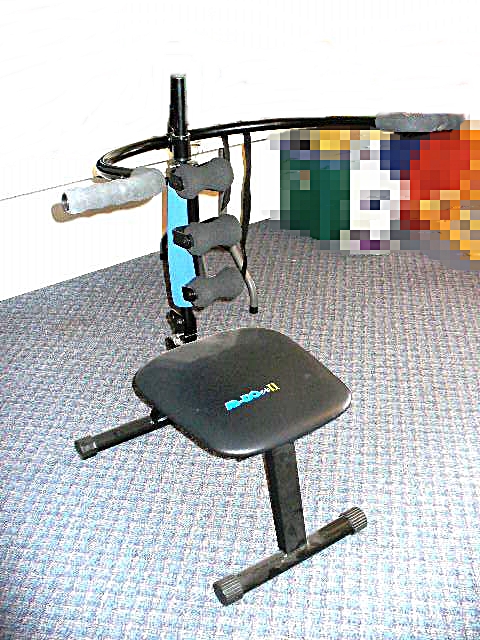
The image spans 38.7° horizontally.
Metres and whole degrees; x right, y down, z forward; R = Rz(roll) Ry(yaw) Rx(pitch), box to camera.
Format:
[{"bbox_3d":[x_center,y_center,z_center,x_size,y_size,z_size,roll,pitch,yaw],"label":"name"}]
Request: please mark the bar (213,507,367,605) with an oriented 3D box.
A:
[{"bbox_3d":[0.141,0.583,1.718,0.447,0.061,0.060,-16,33,-29],"label":"bar"}]

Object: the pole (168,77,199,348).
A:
[{"bbox_3d":[-0.147,-0.243,1.745,0.053,0.723,0.063,-17,33,-29],"label":"pole"}]

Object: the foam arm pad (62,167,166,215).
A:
[{"bbox_3d":[-0.216,-0.224,1.178,0.184,0.044,0.053,-18,34,-32],"label":"foam arm pad"}]

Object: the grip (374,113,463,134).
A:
[{"bbox_3d":[0.397,-0.436,1.504,0.210,0.043,0.045,-3,29,-11],"label":"grip"}]

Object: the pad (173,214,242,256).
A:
[{"bbox_3d":[-0.068,-0.202,1.632,0.136,0.078,0.078,-17,33,-29],"label":"pad"}]

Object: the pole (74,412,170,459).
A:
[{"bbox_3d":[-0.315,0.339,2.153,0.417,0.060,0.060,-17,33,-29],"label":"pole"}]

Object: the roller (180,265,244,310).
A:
[{"bbox_3d":[-0.060,-0.080,1.681,0.136,0.080,0.078,-17,33,-29],"label":"roller"}]

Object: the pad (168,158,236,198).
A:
[{"bbox_3d":[-0.085,-0.330,1.596,0.136,0.078,0.078,-17,33,-29],"label":"pad"}]

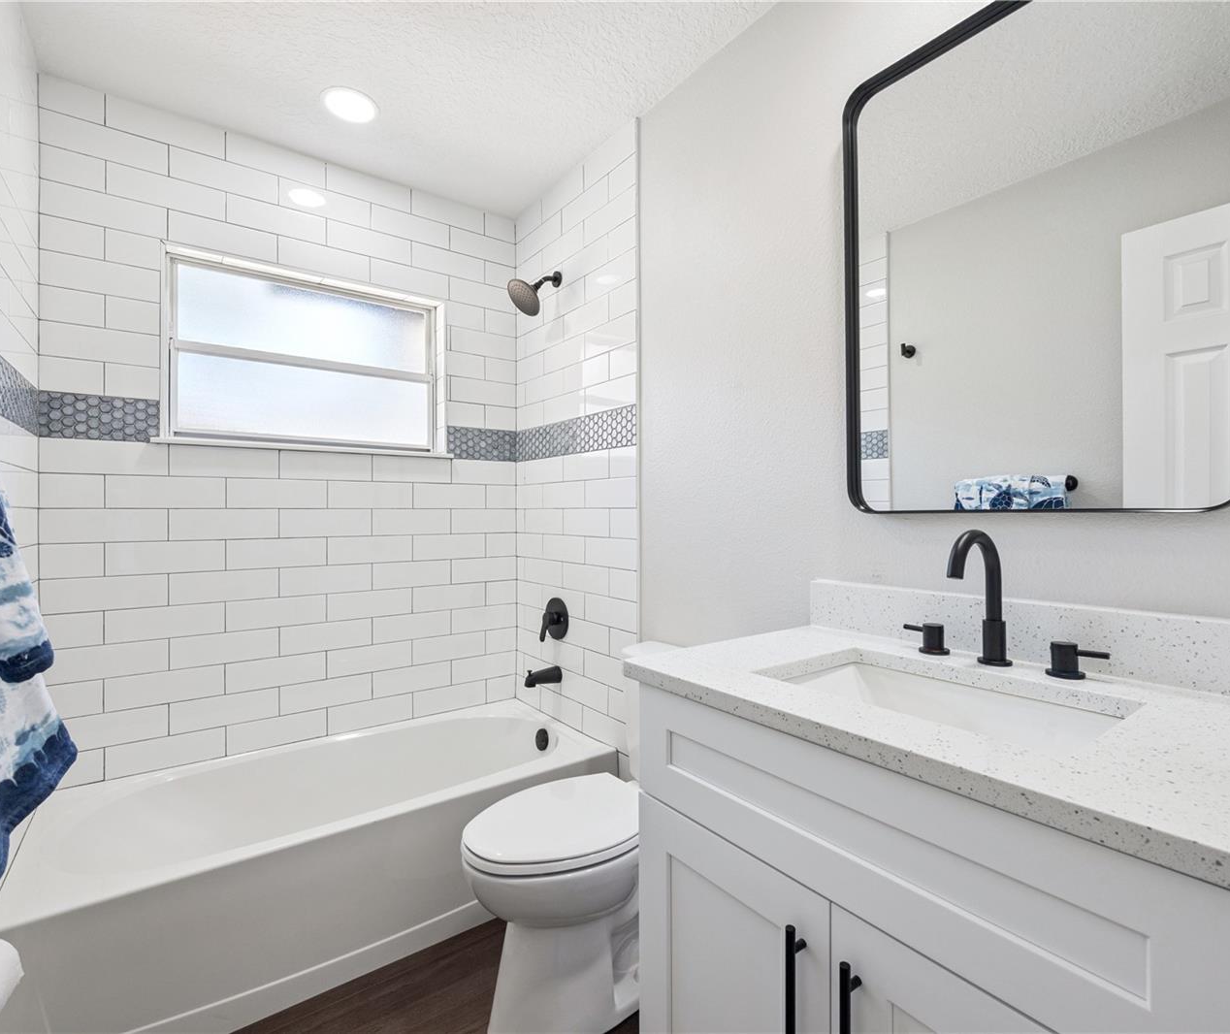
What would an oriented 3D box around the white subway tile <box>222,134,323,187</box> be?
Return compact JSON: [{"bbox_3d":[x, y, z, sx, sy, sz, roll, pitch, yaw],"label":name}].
[{"bbox_3d":[-1.165,-1.223,2.082,0.303,0.094,0.010,0,0,-36],"label":"white subway tile"}]

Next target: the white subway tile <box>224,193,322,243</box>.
[{"bbox_3d":[-1.163,-1.022,2.080,0.301,0.099,0.009,0,0,-36],"label":"white subway tile"}]

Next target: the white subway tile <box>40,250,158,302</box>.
[{"bbox_3d":[-1.534,-0.716,1.807,0.274,0.099,0.009,0,0,-36],"label":"white subway tile"}]

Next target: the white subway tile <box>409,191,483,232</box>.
[{"bbox_3d":[-0.674,-1.230,2.452,0.304,0.098,0.010,0,0,-36],"label":"white subway tile"}]

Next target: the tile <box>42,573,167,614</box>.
[{"bbox_3d":[-1.521,0.227,1.809,0.294,0.099,0.009,0,0,-36],"label":"tile"}]

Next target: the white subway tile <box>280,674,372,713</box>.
[{"bbox_3d":[-1.034,0.635,2.174,0.304,0.100,0.010,0,0,-36],"label":"white subway tile"}]

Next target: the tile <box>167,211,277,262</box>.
[{"bbox_3d":[-1.286,-0.921,1.991,0.303,0.100,0.010,0,0,-36],"label":"tile"}]

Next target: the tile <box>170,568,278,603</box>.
[{"bbox_3d":[-1.276,0.225,1.981,0.303,0.100,0.010,0,0,-37],"label":"tile"}]

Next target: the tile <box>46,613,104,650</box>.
[{"bbox_3d":[-1.579,0.327,1.757,0.142,0.100,0.010,0,0,-37],"label":"tile"}]

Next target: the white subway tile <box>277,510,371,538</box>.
[{"bbox_3d":[-1.034,0.021,2.164,0.301,0.099,0.009,0,0,-36],"label":"white subway tile"}]

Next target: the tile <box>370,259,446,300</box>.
[{"bbox_3d":[-0.794,-0.922,2.350,0.303,0.100,0.010,0,0,-36],"label":"tile"}]

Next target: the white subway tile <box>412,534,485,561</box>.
[{"bbox_3d":[-0.661,0.123,2.428,0.302,0.099,0.010,0,0,-36],"label":"white subway tile"}]

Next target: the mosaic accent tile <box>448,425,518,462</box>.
[{"bbox_3d":[-0.551,-0.300,2.512,0.298,0.130,0.010,0,0,-36],"label":"mosaic accent tile"}]

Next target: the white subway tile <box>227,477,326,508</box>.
[{"bbox_3d":[-1.155,-0.080,2.071,0.303,0.100,0.010,0,0,-37],"label":"white subway tile"}]

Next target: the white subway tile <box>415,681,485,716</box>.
[{"bbox_3d":[-0.662,0.729,2.434,0.303,0.096,0.010,0,0,-36],"label":"white subway tile"}]

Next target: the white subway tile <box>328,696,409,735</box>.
[{"bbox_3d":[-0.906,0.732,2.250,0.301,0.099,0.009,0,0,-36],"label":"white subway tile"}]

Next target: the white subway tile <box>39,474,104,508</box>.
[{"bbox_3d":[-1.584,-0.077,1.765,0.142,0.099,0.009,0,0,-36],"label":"white subway tile"}]

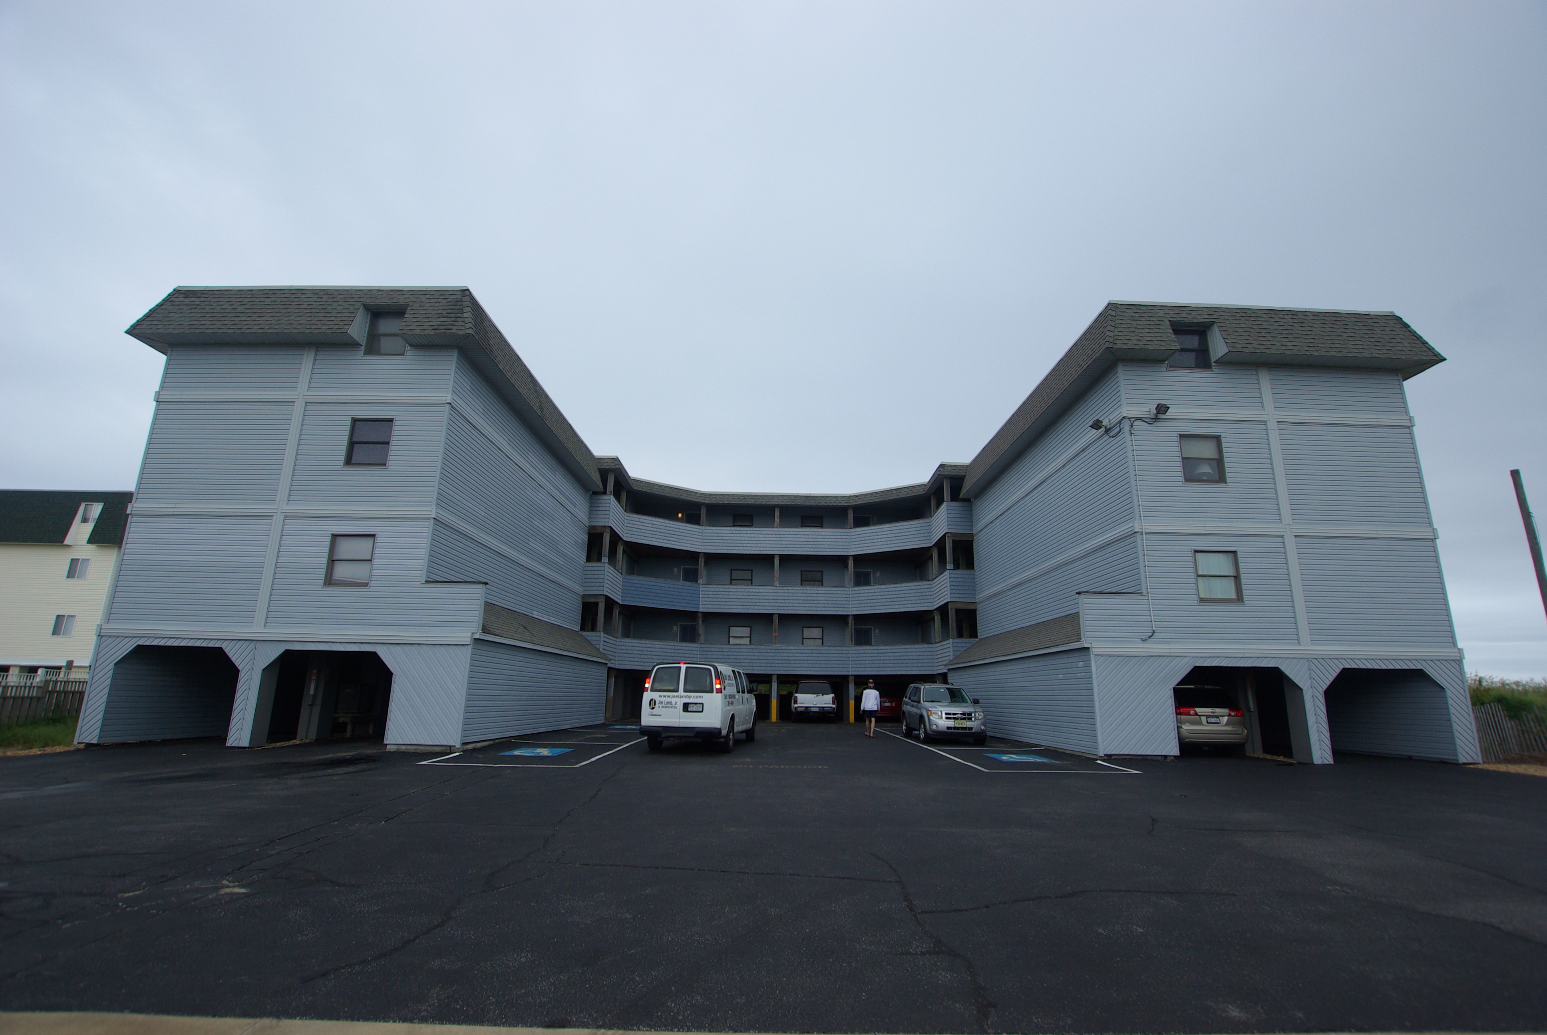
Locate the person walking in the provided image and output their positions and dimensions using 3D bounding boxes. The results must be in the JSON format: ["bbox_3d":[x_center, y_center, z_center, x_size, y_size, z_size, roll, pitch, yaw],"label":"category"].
[{"bbox_3d":[3.074,6.161,20.833,0.600,1.780,0.380,0,-15,3],"label":"person walking"}]

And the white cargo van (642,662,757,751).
[{"bbox_3d":[-1.760,5.141,17.589,2.020,2.100,5.700,-1,-15,7],"label":"white cargo van"}]

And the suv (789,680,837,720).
[{"bbox_3d":[1.967,9.163,32.077,2.020,1.920,5.300,0,-15,2],"label":"suv"}]

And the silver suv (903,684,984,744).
[{"bbox_3d":[5.171,6.041,20.061,1.840,1.750,4.440,1,-15,1],"label":"silver suv"}]

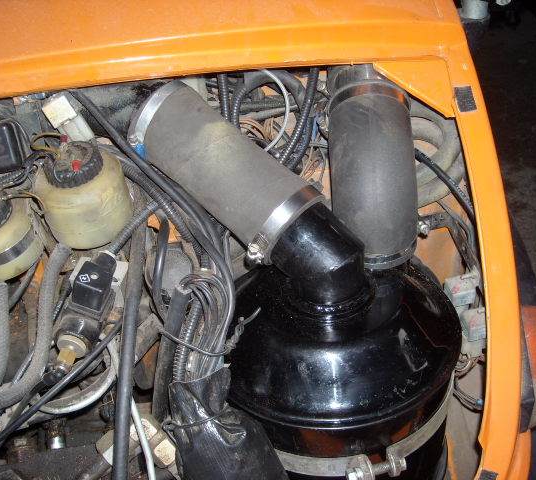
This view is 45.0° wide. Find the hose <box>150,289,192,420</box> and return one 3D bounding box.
[{"bbox_3d":[-0.102,0.128,0.690,0.019,0.172,0.019,14,29,0],"label":"hose"}]

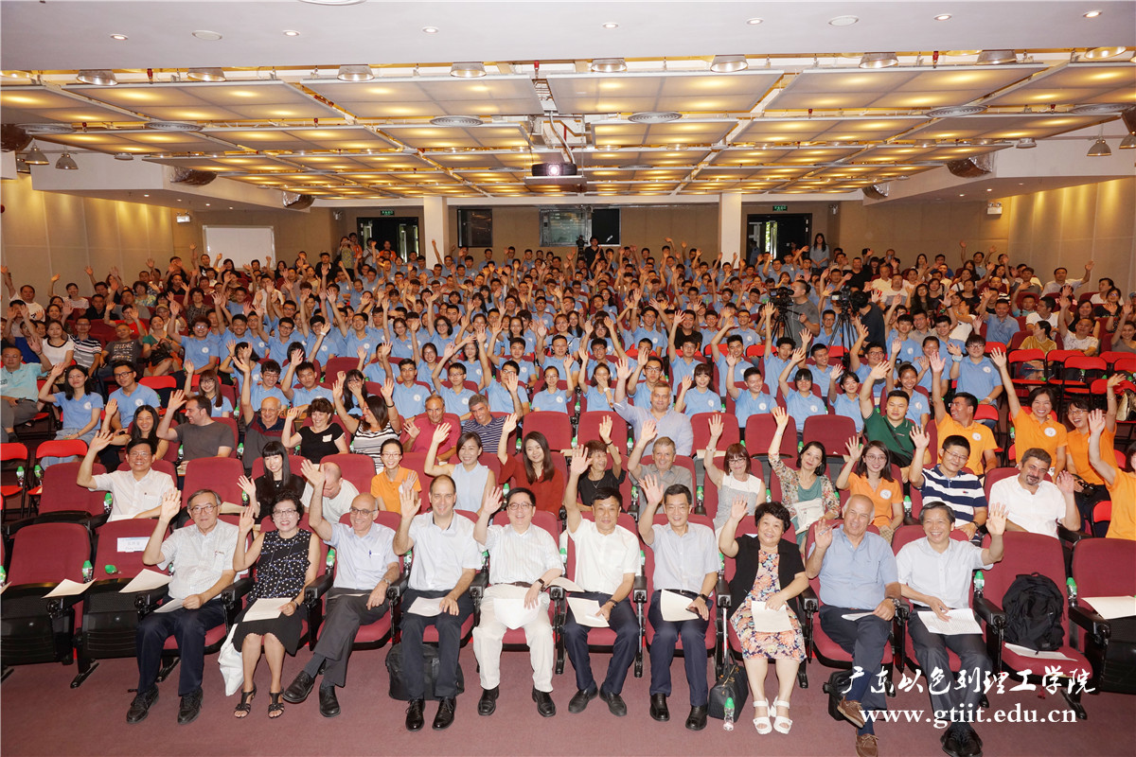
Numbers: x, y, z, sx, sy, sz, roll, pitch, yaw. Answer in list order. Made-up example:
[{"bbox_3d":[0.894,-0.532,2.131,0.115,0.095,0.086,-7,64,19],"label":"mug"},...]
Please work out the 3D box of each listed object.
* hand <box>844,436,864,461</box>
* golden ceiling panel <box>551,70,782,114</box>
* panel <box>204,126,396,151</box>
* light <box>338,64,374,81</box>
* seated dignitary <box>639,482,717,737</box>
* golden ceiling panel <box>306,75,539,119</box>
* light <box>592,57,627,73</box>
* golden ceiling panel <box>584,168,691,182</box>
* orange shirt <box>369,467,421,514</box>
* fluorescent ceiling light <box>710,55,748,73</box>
[{"bbox_3d":[2.118,0.515,5.600,0.130,0.185,0.075,2,9,19],"label":"hand"},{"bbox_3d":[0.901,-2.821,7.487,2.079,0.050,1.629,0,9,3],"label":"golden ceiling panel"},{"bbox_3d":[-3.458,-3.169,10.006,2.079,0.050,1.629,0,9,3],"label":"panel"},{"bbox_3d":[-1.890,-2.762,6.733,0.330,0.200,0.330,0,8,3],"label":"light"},{"bbox_3d":[0.709,1.310,4.785,0.520,1.330,0.960,0,8,6],"label":"seated dignitary"},{"bbox_3d":[-1.434,-3.012,8.113,2.234,0.060,1.696,0,8,3],"label":"golden ceiling panel"},{"bbox_3d":[0.372,-2.875,6.810,0.320,0.170,0.320,0,8,3],"label":"light"},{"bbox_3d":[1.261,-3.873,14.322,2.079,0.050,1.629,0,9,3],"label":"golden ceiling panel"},{"bbox_3d":[-1.438,0.984,6.285,0.420,0.500,0.280,0,8,3],"label":"orange shirt"},{"bbox_3d":[1.438,-2.854,6.758,0.320,0.170,0.320,0,8,3],"label":"fluorescent ceiling light"}]

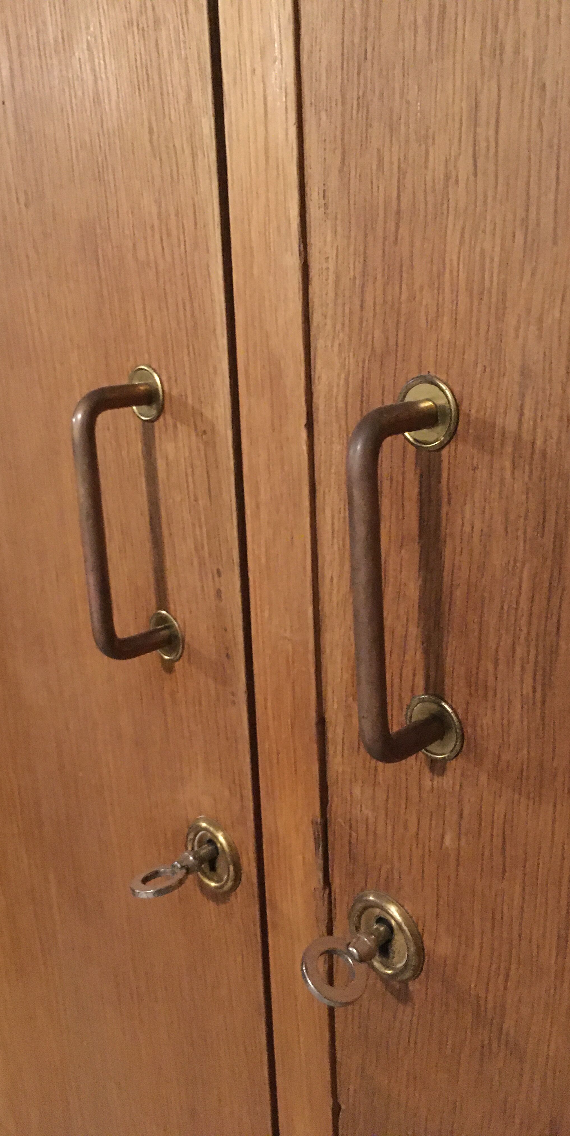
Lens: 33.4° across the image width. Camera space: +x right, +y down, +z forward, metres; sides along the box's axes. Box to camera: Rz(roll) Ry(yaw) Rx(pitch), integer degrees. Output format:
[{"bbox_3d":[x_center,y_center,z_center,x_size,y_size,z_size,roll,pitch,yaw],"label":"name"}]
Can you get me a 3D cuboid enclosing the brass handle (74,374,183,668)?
[{"bbox_3d":[-0.062,-0.016,0.365,0.022,0.119,0.035,10,18,44],"label":"brass handle"}]

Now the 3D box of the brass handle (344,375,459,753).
[{"bbox_3d":[0.033,0.006,0.275,0.022,0.119,0.035,10,18,44],"label":"brass handle"}]

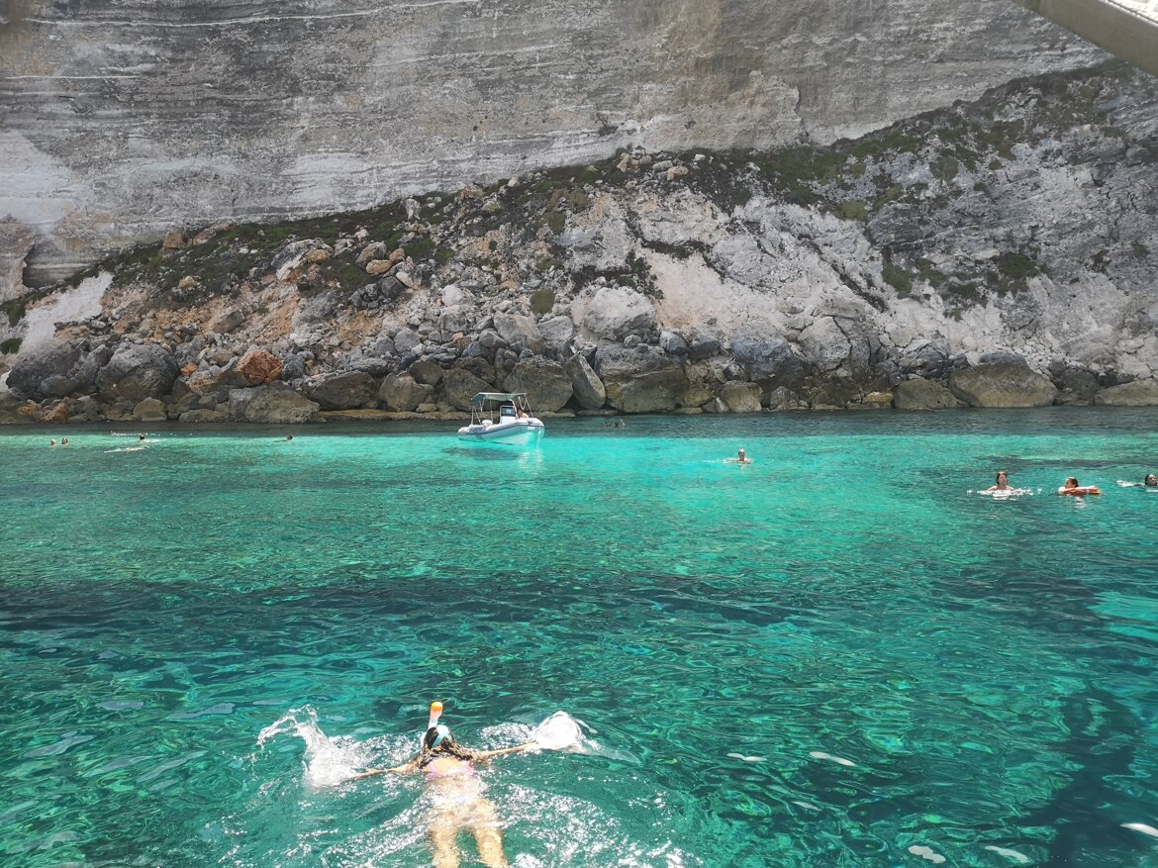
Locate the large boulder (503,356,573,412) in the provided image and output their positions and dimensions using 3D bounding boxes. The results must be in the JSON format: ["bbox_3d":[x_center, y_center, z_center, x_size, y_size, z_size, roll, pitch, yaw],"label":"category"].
[{"bbox_3d":[-2.593,-3.124,57.000,4.373,3.498,3.498,0,3,-3],"label":"large boulder"}]

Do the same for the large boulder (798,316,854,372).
[{"bbox_3d":[18.321,-6.682,67.000,4.112,4.259,3.290,1,3,15],"label":"large boulder"}]

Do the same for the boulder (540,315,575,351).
[{"bbox_3d":[-1.449,-6.808,61.500,2.561,2.561,2.305,0,3,-1],"label":"boulder"}]

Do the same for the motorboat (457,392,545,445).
[{"bbox_3d":[-2.882,-0.551,33.500,1.850,2.050,4.300,-3,4,-40],"label":"motorboat"}]

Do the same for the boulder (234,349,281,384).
[{"bbox_3d":[-19.075,-3.925,53.800,2.630,2.290,2.310,-1,3,-11],"label":"boulder"}]

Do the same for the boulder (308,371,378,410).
[{"bbox_3d":[-13.985,-2.580,53.500,4.222,2.345,3.166,-1,3,-15],"label":"boulder"}]

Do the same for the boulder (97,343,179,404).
[{"bbox_3d":[-26.611,-3.551,54.500,4.750,3.890,3.920,-1,3,-11],"label":"boulder"}]

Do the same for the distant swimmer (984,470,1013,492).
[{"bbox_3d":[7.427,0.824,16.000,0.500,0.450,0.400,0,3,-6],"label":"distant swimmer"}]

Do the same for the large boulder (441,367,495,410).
[{"bbox_3d":[-6.782,-2.798,55.500,3.285,2.676,2.792,0,3,-7],"label":"large boulder"}]

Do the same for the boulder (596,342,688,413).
[{"bbox_3d":[4.141,-3.717,59.500,6.000,4.565,4.500,0,3,4],"label":"boulder"}]

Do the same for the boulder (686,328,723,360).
[{"bbox_3d":[8.735,-6.166,63.000,2.550,2.580,2.230,-1,3,-11],"label":"boulder"}]

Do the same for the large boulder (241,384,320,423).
[{"bbox_3d":[-16.962,-1.664,51.500,4.380,2.320,2.940,-1,3,-11],"label":"large boulder"}]

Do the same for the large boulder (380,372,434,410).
[{"bbox_3d":[-10.232,-2.466,53.500,3.190,2.340,2.630,-1,3,-11],"label":"large boulder"}]

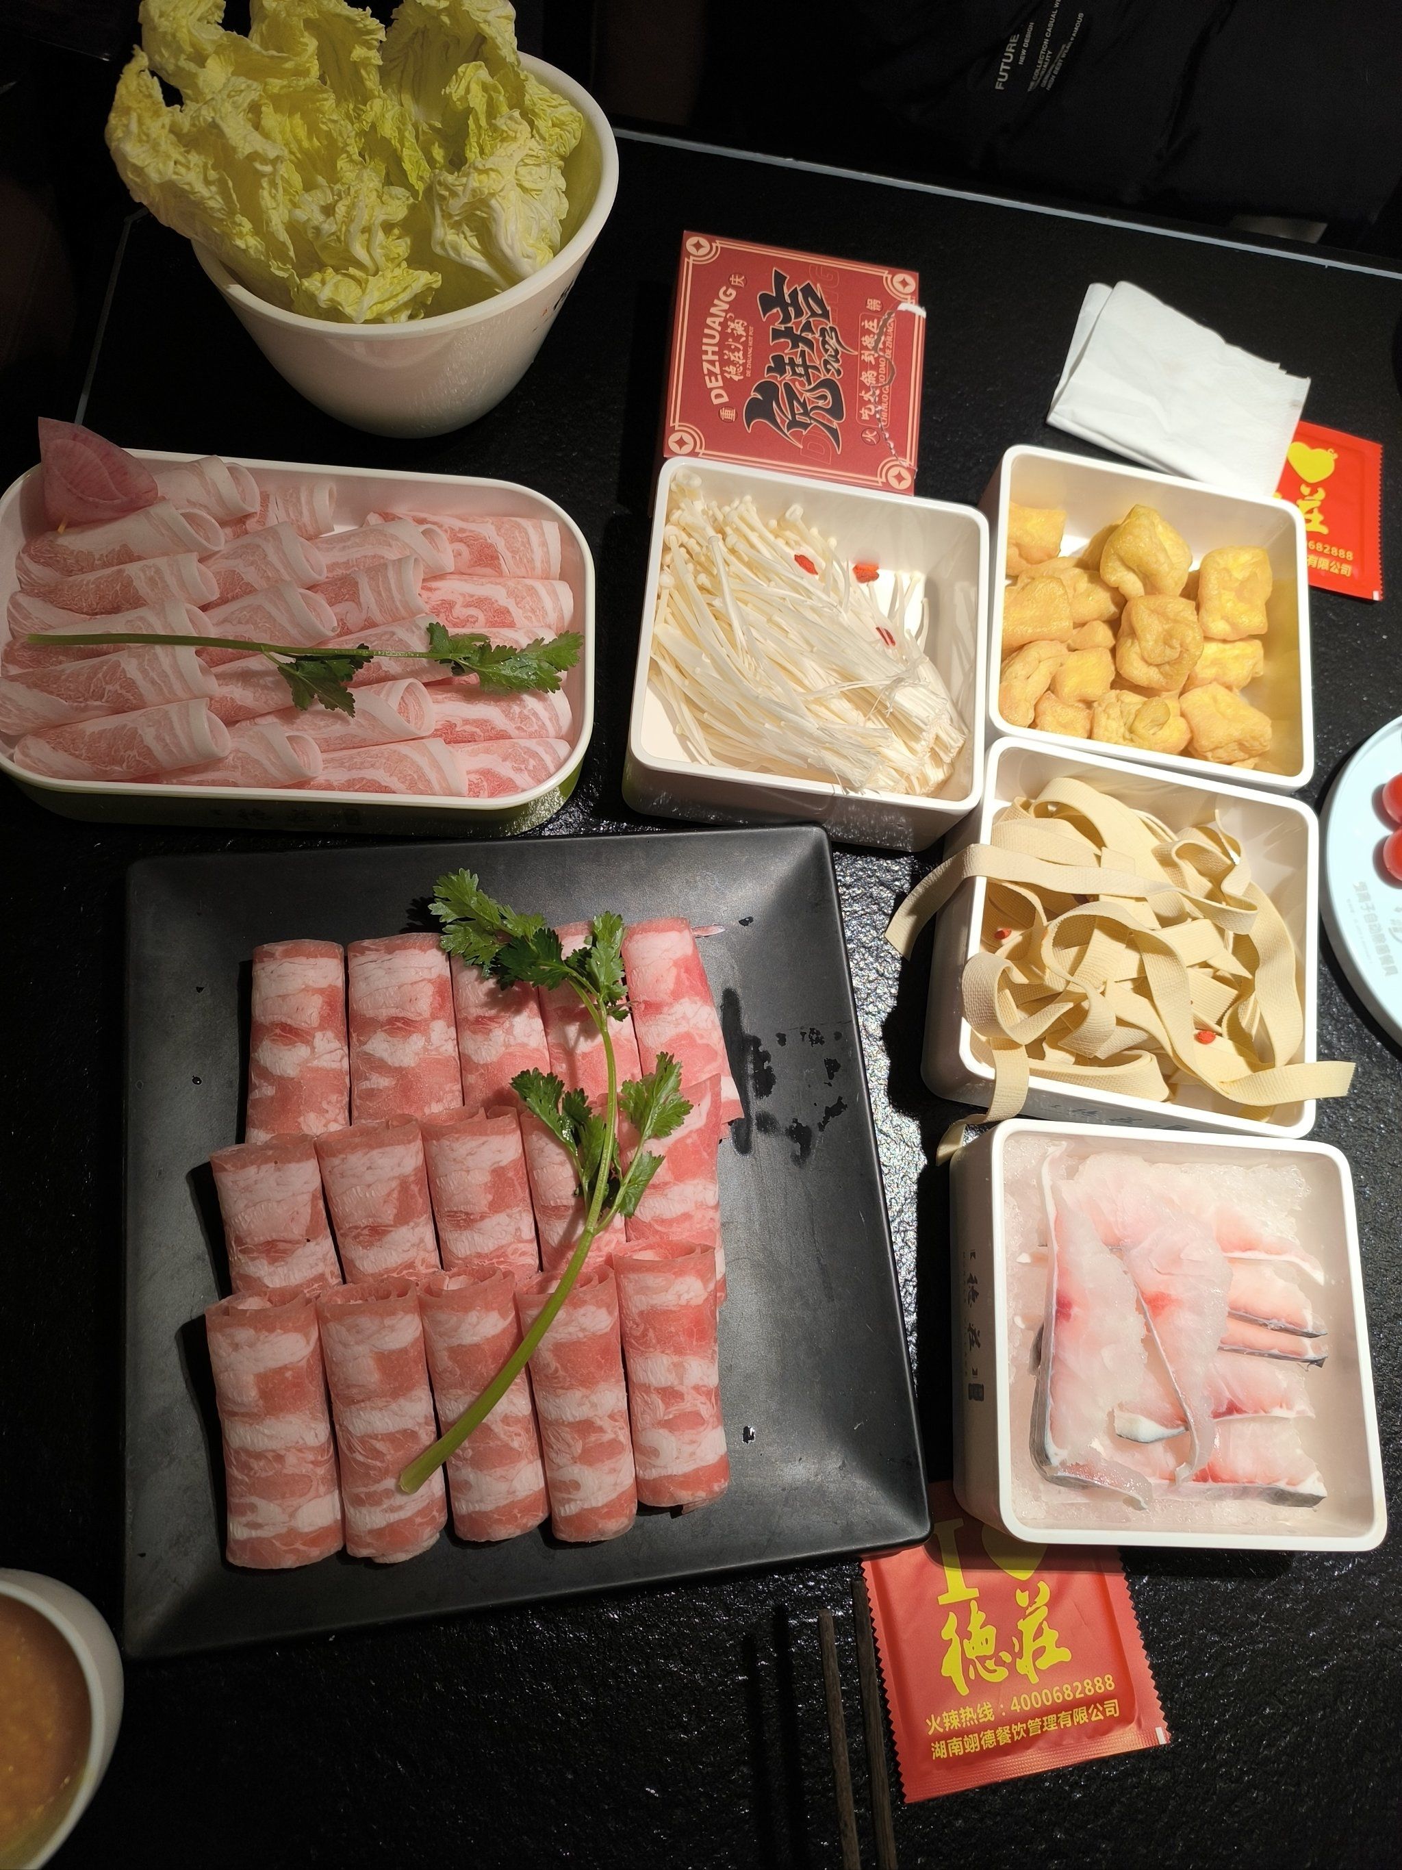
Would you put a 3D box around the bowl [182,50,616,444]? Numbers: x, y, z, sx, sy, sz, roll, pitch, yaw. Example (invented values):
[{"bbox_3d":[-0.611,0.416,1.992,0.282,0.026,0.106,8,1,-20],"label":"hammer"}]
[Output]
[{"bbox_3d":[-0.124,-0.291,0.525,0.171,0.111,0.171,3,73,-8],"label":"bowl"}]

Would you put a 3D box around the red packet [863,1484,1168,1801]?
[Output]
[{"bbox_3d":[0.113,0.250,0.453,0.101,0.006,0.099,-5,74,-11],"label":"red packet"}]

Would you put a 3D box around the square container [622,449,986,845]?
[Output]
[{"bbox_3d":[0.044,-0.115,0.528,0.141,0.054,0.141,7,72,-7],"label":"square container"}]

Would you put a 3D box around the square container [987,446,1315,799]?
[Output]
[{"bbox_3d":[0.190,-0.130,0.555,0.141,0.054,0.141,10,72,-6],"label":"square container"}]

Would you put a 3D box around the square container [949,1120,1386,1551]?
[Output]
[{"bbox_3d":[0.168,0.148,0.467,0.141,0.054,0.141,5,72,-7],"label":"square container"}]

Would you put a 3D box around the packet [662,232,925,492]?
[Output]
[{"bbox_3d":[0.040,-0.251,0.576,0.112,0.041,0.124,6,73,-7],"label":"packet"}]

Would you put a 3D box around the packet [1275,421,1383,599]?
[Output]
[{"bbox_3d":[0.297,-0.220,0.626,0.101,0.006,0.096,12,72,-5],"label":"packet"}]

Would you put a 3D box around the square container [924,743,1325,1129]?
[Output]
[{"bbox_3d":[0.171,0.006,0.511,0.141,0.054,0.141,12,72,-5],"label":"square container"}]

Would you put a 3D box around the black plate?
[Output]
[{"bbox_3d":[-0.067,0.096,0.459,0.267,0.029,0.267,-4,74,-10],"label":"black plate"}]

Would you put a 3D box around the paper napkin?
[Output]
[{"bbox_3d":[0.245,-0.275,0.630,0.124,0.014,0.104,21,71,-2],"label":"paper napkin"}]

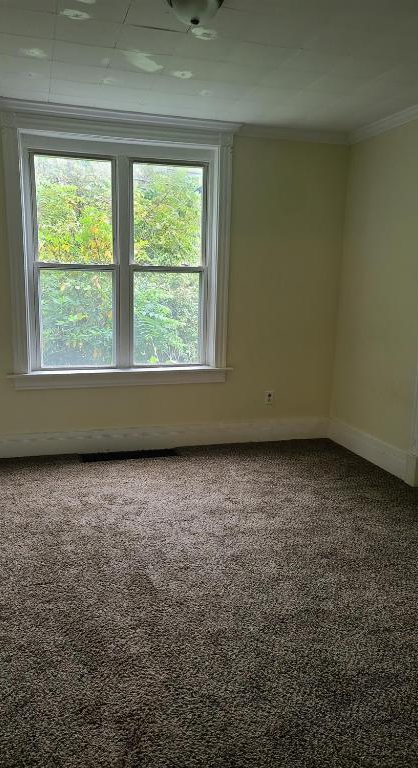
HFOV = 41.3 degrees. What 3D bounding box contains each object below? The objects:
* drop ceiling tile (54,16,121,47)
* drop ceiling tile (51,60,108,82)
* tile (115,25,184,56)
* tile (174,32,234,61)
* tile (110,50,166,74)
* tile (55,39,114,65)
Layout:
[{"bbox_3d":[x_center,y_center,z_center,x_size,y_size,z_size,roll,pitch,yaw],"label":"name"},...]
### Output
[{"bbox_3d":[-0.585,-1.714,2.680,0.305,0.020,0.305,-2,12,-17],"label":"drop ceiling tile"},{"bbox_3d":[-0.765,-1.833,3.251,0.305,0.020,0.305,-2,12,-17],"label":"drop ceiling tile"},{"bbox_3d":[-0.294,-1.726,2.770,0.305,0.020,0.305,-2,12,-17],"label":"tile"},{"bbox_3d":[-0.003,-1.737,2.859,0.305,0.020,0.305,-2,12,-17],"label":"tile"},{"bbox_3d":[-0.384,-1.785,3.055,0.305,0.020,0.305,-2,12,-17],"label":"tile"},{"bbox_3d":[-0.675,-1.774,2.966,0.305,0.020,0.305,-2,12,-17],"label":"tile"}]

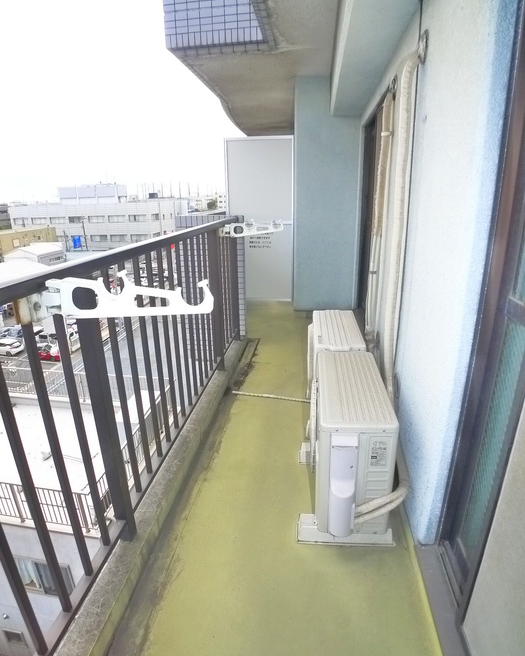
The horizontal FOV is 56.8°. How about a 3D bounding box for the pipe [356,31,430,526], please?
[{"bbox_3d":[0.522,-0.165,2.008,0.218,1.820,0.622,0,17,6],"label":"pipe"}]

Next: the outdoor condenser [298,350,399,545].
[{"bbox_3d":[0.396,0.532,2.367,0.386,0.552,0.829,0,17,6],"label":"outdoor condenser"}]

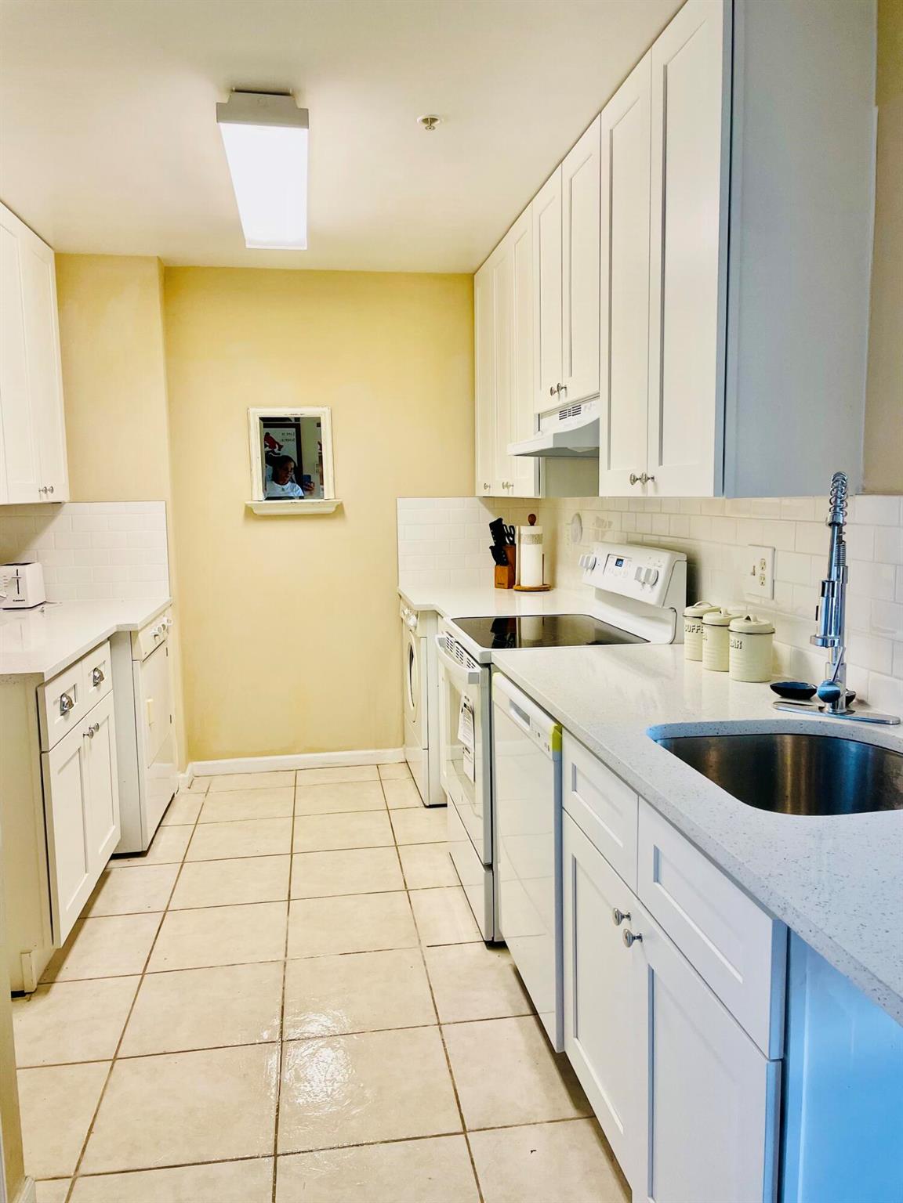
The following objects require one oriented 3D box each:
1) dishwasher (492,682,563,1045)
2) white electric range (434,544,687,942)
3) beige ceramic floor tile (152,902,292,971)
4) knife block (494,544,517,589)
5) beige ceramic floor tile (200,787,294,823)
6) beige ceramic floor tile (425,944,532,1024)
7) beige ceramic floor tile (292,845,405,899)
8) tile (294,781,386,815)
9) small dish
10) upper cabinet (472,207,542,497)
[{"bbox_3d":[0.485,0.634,2.408,0.610,0.820,0.610,-2,7,-9],"label":"dishwasher"},{"bbox_3d":[0.326,0.416,3.091,0.670,1.188,0.760,-2,7,-9],"label":"white electric range"},{"bbox_3d":[-0.720,1.054,2.853,0.399,0.010,0.399,-2,7,-9],"label":"beige ceramic floor tile"},{"bbox_3d":[0.279,-0.176,4.484,0.085,0.210,0.115,2,8,23],"label":"knife block"},{"bbox_3d":[-0.904,0.912,4.040,0.399,0.010,0.399,-2,7,-9],"label":"beige ceramic floor tile"},{"bbox_3d":[0.138,1.084,2.602,0.402,0.010,0.402,-2,7,-9],"label":"beige ceramic floor tile"},{"bbox_3d":[-0.383,0.994,3.309,0.399,0.010,0.399,-2,7,-9],"label":"beige ceramic floor tile"},{"bbox_3d":[-0.511,0.906,4.135,0.402,0.010,0.402,-2,7,-9],"label":"tile"},{"bbox_3d":[0.782,0.204,2.060,0.110,0.030,0.110,-2,7,-9],"label":"small dish"},{"bbox_3d":[0.362,-1.003,3.916,0.325,1.075,1.210,-2,7,-9],"label":"upper cabinet"}]

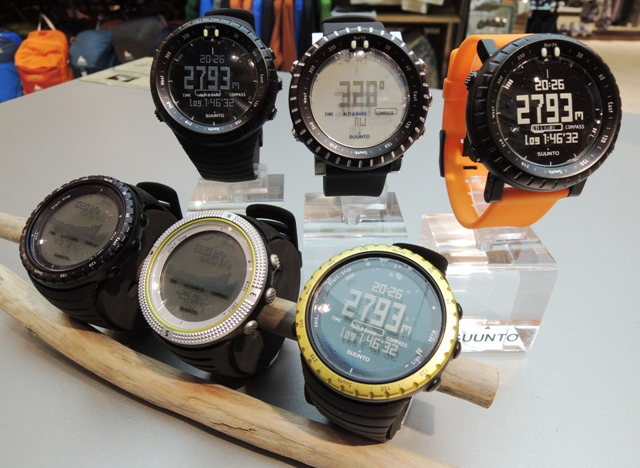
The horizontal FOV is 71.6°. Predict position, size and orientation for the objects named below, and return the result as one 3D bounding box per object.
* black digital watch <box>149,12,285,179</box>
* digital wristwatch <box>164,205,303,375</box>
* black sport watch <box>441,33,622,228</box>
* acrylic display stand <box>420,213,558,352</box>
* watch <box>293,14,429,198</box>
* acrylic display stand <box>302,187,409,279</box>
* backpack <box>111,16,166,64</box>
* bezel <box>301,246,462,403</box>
[{"bbox_3d":[-0.041,-0.061,0.202,0.053,0.074,0.062,-2,0,0],"label":"black digital watch"},{"bbox_3d":[-0.033,0.022,0.183,0.053,0.061,0.069,19,75,21],"label":"digital wristwatch"},{"bbox_3d":[0.070,-0.039,0.169,0.053,0.072,0.063,-2,0,-6],"label":"black sport watch"},{"bbox_3d":[0.071,0.022,0.205,0.046,0.048,0.041,0,32,0],"label":"acrylic display stand"},{"bbox_3d":[0.013,-0.051,0.183,0.051,0.071,0.066,-3,4,-3],"label":"watch"},{"bbox_3d":[0.015,0.009,0.217,0.045,0.052,0.043,0,32,0],"label":"acrylic display stand"},{"bbox_3d":[-1.000,-0.978,2.500,0.290,0.450,0.220,0,32,0],"label":"backpack"},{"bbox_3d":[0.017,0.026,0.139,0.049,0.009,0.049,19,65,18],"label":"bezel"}]

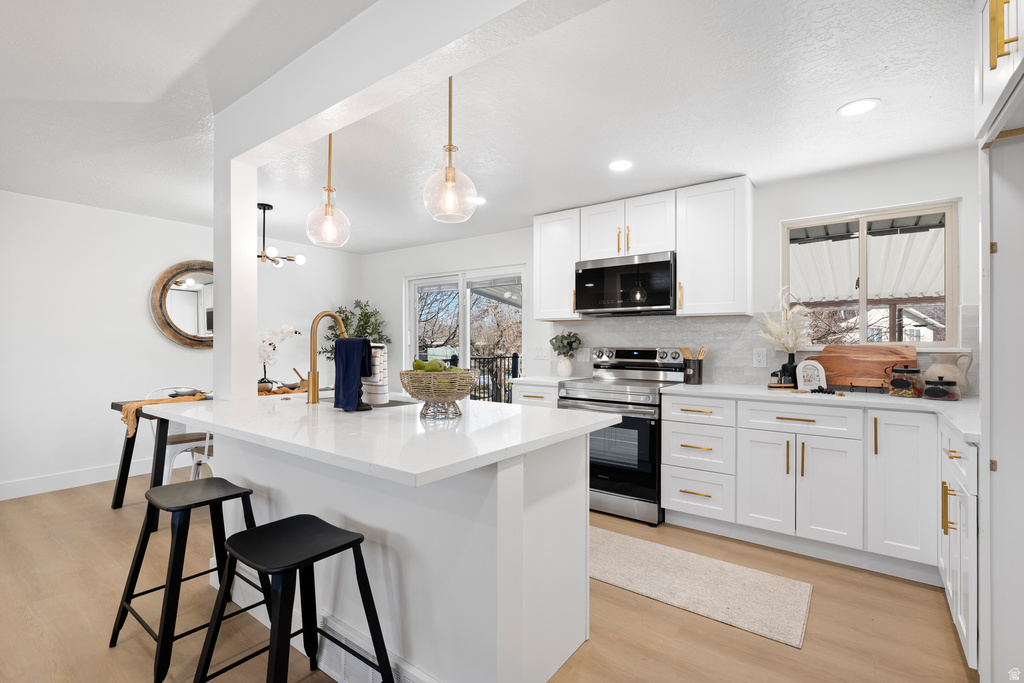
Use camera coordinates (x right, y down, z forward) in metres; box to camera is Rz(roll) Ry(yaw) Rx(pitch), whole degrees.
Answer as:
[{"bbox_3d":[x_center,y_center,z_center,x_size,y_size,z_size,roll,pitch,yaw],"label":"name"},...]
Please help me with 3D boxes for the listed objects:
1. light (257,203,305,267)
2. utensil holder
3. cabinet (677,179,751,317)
[{"bbox_3d":[-1.966,-0.840,3.627,0.660,0.500,0.660,0,0,37],"label":"light"},{"bbox_3d":[1.338,0.224,3.336,0.124,0.180,0.124,0,0,37],"label":"utensil holder"},{"bbox_3d":[1.460,-0.635,3.255,0.450,0.910,0.323,0,0,37],"label":"cabinet"}]

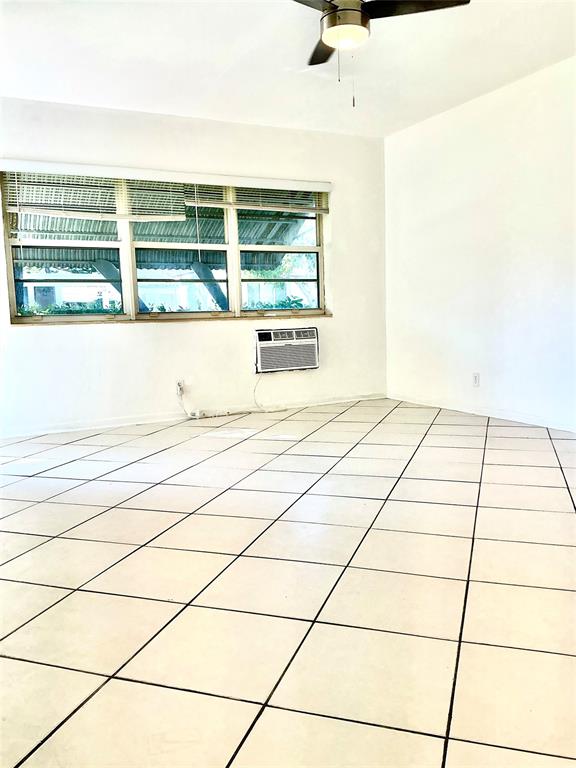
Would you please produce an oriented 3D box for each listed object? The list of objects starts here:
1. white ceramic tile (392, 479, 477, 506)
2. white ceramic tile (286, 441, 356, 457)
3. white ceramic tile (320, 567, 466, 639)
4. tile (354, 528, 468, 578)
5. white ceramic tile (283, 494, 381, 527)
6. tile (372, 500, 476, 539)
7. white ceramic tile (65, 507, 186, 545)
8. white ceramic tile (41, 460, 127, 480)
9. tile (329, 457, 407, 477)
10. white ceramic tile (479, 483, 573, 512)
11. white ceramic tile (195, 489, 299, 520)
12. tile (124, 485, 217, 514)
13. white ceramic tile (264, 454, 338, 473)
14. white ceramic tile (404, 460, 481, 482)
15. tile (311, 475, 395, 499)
[{"bbox_3d":[0.713,0.523,2.992,0.396,0.012,0.396,0,6,19],"label":"white ceramic tile"},{"bbox_3d":[0.217,0.442,4.090,0.400,0.015,0.400,0,6,19],"label":"white ceramic tile"},{"bbox_3d":[0.335,0.668,1.908,0.400,0.015,0.400,0,6,19],"label":"white ceramic tile"},{"bbox_3d":[0.458,0.610,2.239,0.396,0.012,0.396,0,6,19],"label":"tile"},{"bbox_3d":[0.210,0.577,2.807,0.400,0.015,0.400,0,6,19],"label":"white ceramic tile"},{"bbox_3d":[0.586,0.566,2.615,0.396,0.012,0.396,0,6,19],"label":"tile"},{"bbox_3d":[-0.679,0.600,2.622,0.396,0.012,0.396,0,6,19],"label":"white ceramic tile"},{"bbox_3d":[-1.182,0.506,3.631,0.396,0.012,0.396,0,6,19],"label":"white ceramic tile"},{"bbox_3d":[0.461,0.476,3.496,0.396,0.012,0.396,0,6,19],"label":"tile"},{"bbox_3d":[1.114,0.538,2.928,0.400,0.015,0.400,0,6,19],"label":"white ceramic tile"},{"bbox_3d":[-0.172,0.560,2.871,0.396,0.012,0.396,0,6,19],"label":"white ceramic tile"},{"bbox_3d":[-0.552,0.556,2.998,0.396,0.012,0.396,0,6,19],"label":"tile"},{"bbox_3d":[0.086,0.486,3.706,0.400,0.015,0.400,0,6,19],"label":"white ceramic tile"},{"bbox_3d":[0.858,0.491,3.443,0.400,0.015,0.400,0,6,19],"label":"white ceramic tile"},{"bbox_3d":[0.341,0.533,3.191,0.400,0.015,0.400,0,6,19],"label":"tile"}]

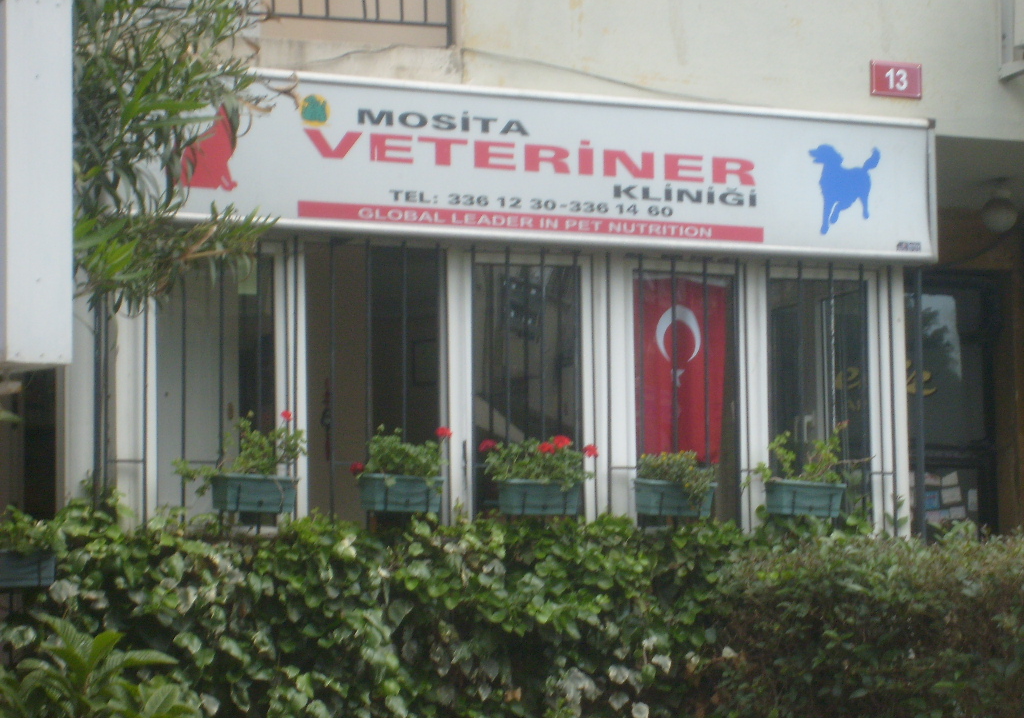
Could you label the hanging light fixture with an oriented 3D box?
[{"bbox_3d":[2.831,-0.862,18.193,0.200,0.250,0.200,-1,-5,0],"label":"hanging light fixture"}]

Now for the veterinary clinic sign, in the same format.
[{"bbox_3d":[0.156,-0.915,15.197,4.448,0.775,0.200,2,-6,-27],"label":"veterinary clinic sign"}]

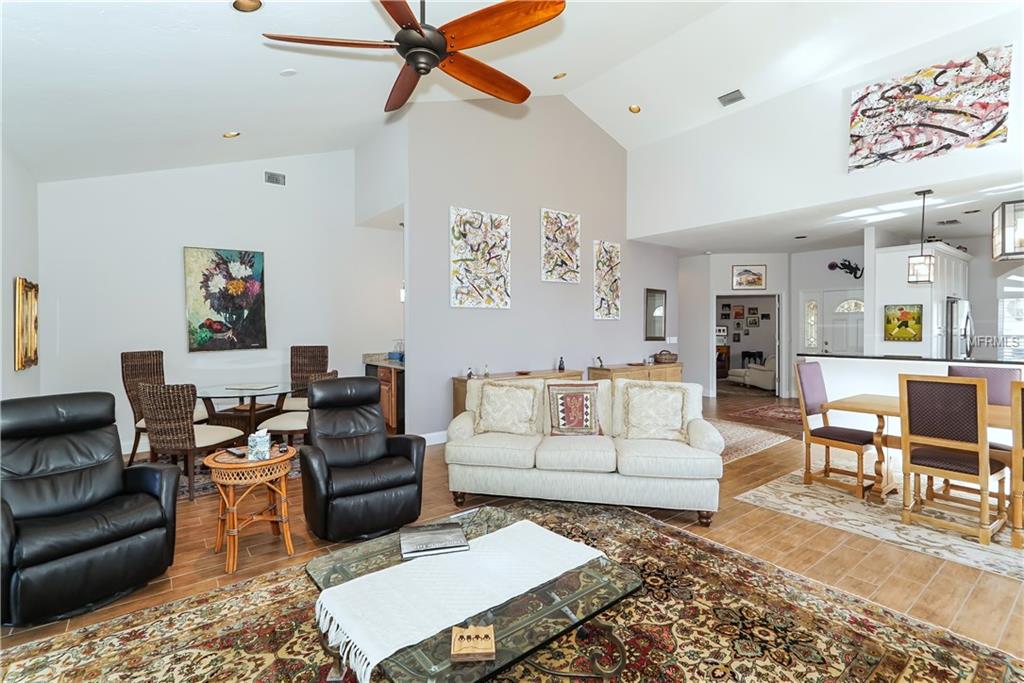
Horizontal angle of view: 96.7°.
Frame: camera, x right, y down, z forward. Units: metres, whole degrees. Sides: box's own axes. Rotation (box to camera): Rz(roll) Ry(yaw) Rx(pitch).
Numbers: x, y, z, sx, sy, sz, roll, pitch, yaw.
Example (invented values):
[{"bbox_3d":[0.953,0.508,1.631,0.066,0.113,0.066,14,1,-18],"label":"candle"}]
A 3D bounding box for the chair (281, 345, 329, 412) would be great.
[{"bbox_3d":[-2.609,0.657,5.718,0.480,1.160,0.620,0,1,-7],"label":"chair"}]

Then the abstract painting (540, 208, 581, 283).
[{"bbox_3d":[0.728,-1.359,6.532,0.770,1.020,0.041,-1,2,-37],"label":"abstract painting"}]

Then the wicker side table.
[{"bbox_3d":[-1.565,0.989,2.758,0.510,0.602,0.510,-1,2,-37],"label":"wicker side table"}]

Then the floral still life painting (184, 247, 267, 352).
[{"bbox_3d":[-3.486,-0.504,5.580,0.826,1.234,0.036,-1,2,-37],"label":"floral still life painting"}]

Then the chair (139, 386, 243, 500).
[{"bbox_3d":[-2.704,0.802,3.913,0.540,0.930,0.610,0,1,4],"label":"chair"}]

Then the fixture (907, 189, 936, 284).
[{"bbox_3d":[4.422,-1.115,4.923,0.184,0.989,0.184,-1,2,-37],"label":"fixture"}]

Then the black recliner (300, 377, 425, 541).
[{"bbox_3d":[-1.140,0.777,3.394,0.750,1.000,0.830,-1,1,-38],"label":"black recliner"}]

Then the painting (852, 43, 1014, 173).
[{"bbox_3d":[4.166,-2.317,4.636,0.041,0.908,1.219,-1,2,-37],"label":"painting"}]

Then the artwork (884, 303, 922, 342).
[{"bbox_3d":[5.377,-0.255,6.279,0.031,0.515,0.418,-1,2,-37],"label":"artwork"}]

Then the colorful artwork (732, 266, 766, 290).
[{"bbox_3d":[4.902,-1.325,9.390,0.655,0.545,0.030,0,1,8],"label":"colorful artwork"}]

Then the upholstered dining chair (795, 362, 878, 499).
[{"bbox_3d":[2.871,0.733,4.004,0.464,1.069,0.551,-1,1,-37],"label":"upholstered dining chair"}]

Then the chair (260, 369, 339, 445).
[{"bbox_3d":[-2.092,0.793,4.479,0.610,0.930,0.540,0,1,4],"label":"chair"}]

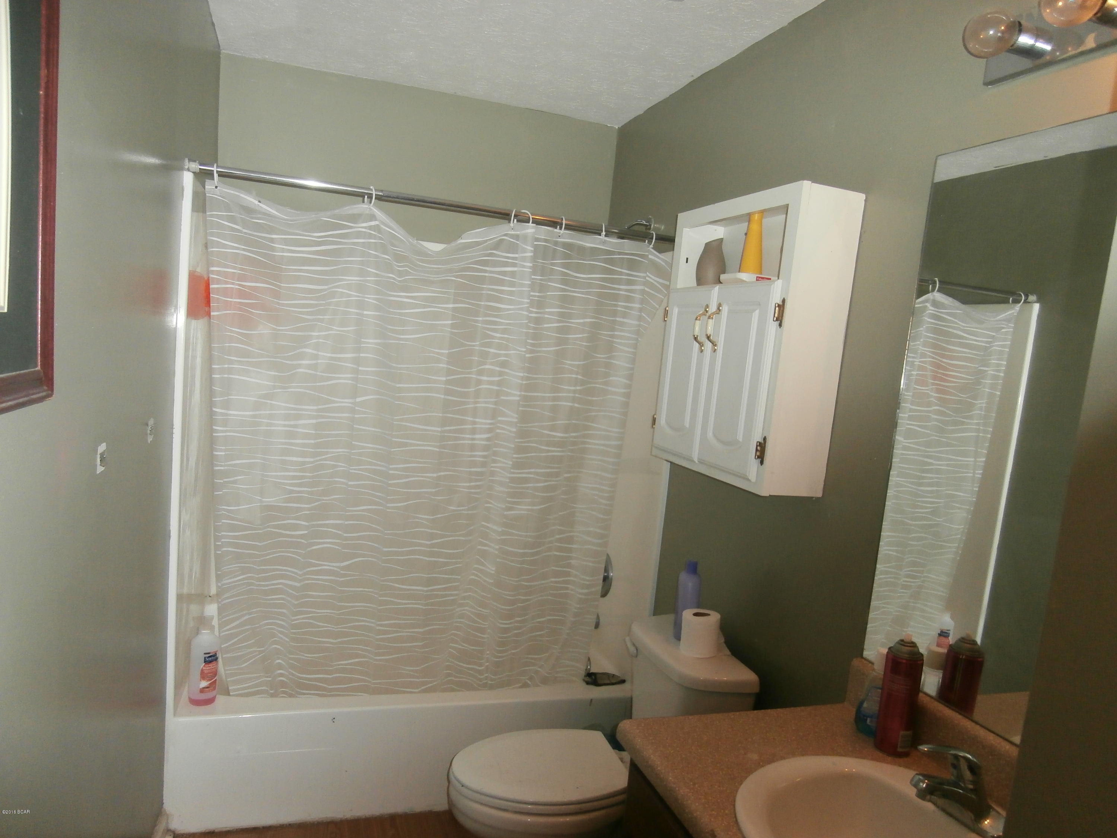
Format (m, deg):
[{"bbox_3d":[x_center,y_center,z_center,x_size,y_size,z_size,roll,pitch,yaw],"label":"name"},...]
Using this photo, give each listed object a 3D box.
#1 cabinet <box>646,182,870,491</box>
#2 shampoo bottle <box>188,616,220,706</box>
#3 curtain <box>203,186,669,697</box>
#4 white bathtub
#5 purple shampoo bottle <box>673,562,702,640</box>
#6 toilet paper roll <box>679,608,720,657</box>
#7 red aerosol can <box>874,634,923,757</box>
[{"bbox_3d":[0.496,-0.211,2.095,0.176,0.720,0.612,3,6,-19],"label":"cabinet"},{"bbox_3d":[-1.078,0.732,2.361,0.075,0.260,0.080,9,7,28],"label":"shampoo bottle"},{"bbox_3d":[-0.374,0.176,2.438,1.410,1.600,0.150,3,6,-19],"label":"curtain"},{"bbox_3d":[-0.557,1.034,2.866,1.524,0.370,0.790,3,6,-19],"label":"white bathtub"},{"bbox_3d":[0.380,0.521,2.252,0.062,0.222,0.055,9,7,31],"label":"purple shampoo bottle"},{"bbox_3d":[0.394,0.594,2.147,0.107,0.104,0.107,5,6,-1],"label":"toilet paper roll"},{"bbox_3d":[0.673,0.532,1.510,0.066,0.226,0.066,9,7,29],"label":"red aerosol can"}]

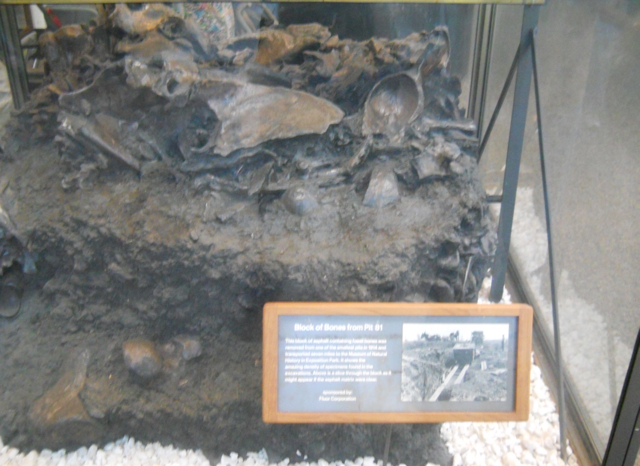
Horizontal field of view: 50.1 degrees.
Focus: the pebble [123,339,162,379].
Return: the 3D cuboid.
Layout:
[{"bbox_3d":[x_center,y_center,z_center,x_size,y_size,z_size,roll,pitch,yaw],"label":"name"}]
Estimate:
[{"bbox_3d":[-0.435,0.308,1.670,0.092,0.083,0.077,-2,23,-5],"label":"pebble"}]

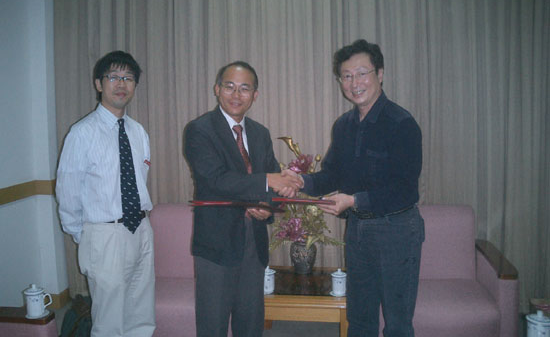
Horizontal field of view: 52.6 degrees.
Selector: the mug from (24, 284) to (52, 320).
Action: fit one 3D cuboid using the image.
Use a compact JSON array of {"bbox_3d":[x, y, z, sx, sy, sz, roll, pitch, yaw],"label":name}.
[{"bbox_3d":[-1.035,0.579,2.430,0.120,0.142,0.100,0,5,7],"label":"mug"}]

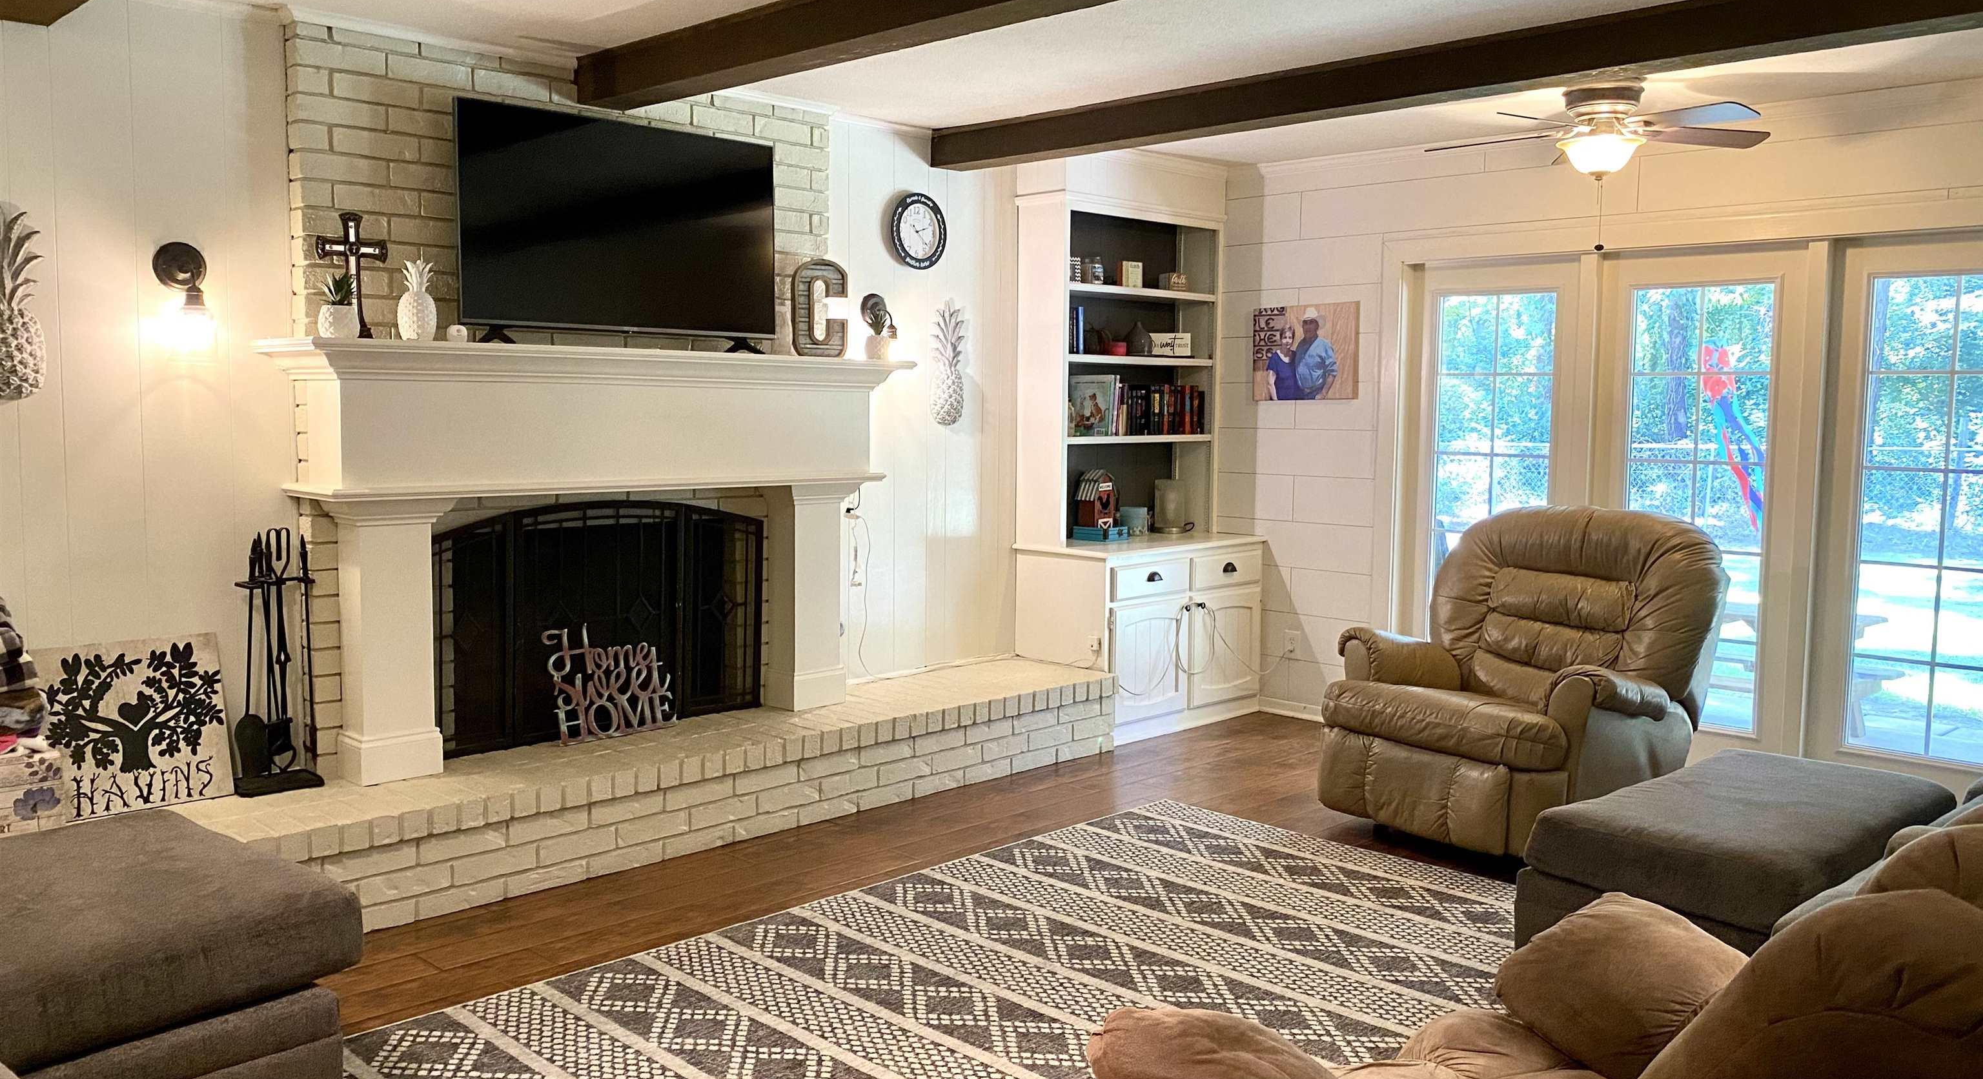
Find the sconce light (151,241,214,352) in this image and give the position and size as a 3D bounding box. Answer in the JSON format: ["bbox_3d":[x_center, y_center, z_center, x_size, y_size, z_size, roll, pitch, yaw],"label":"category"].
[{"bbox_3d":[-2.097,-0.633,3.898,0.150,0.290,0.130,6,7,44],"label":"sconce light"}]

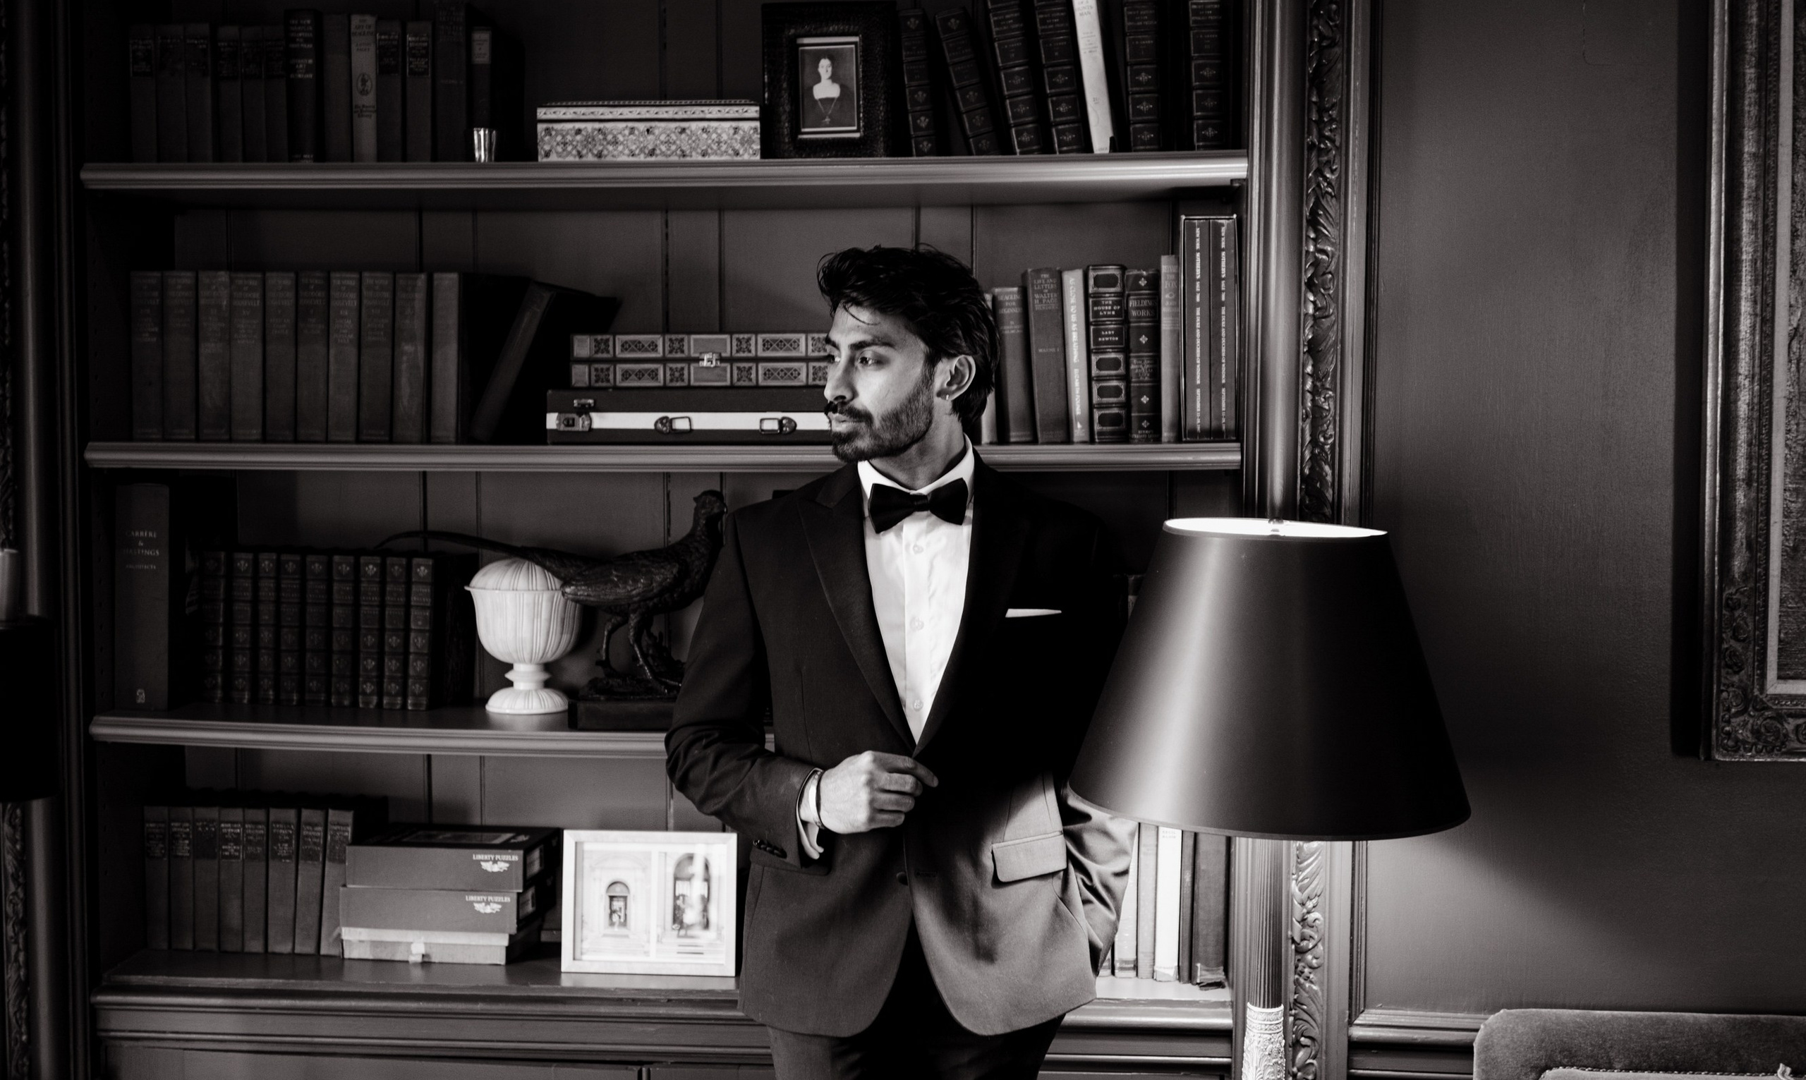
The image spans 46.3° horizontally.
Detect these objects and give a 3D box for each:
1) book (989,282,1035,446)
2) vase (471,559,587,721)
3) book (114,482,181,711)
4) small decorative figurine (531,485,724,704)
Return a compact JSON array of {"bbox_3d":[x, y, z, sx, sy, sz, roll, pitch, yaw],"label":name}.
[{"bbox_3d":[0.156,-0.236,2.883,0.038,0.208,0.145,-4,2,5],"label":"book"},{"bbox_3d":[-0.539,0.135,3.029,0.181,0.218,0.181,0,3,4],"label":"vase"},{"bbox_3d":[-1.049,0.074,3.048,0.082,0.317,0.230,0,3,4],"label":"book"},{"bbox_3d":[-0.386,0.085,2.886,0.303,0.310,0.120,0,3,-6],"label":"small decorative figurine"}]

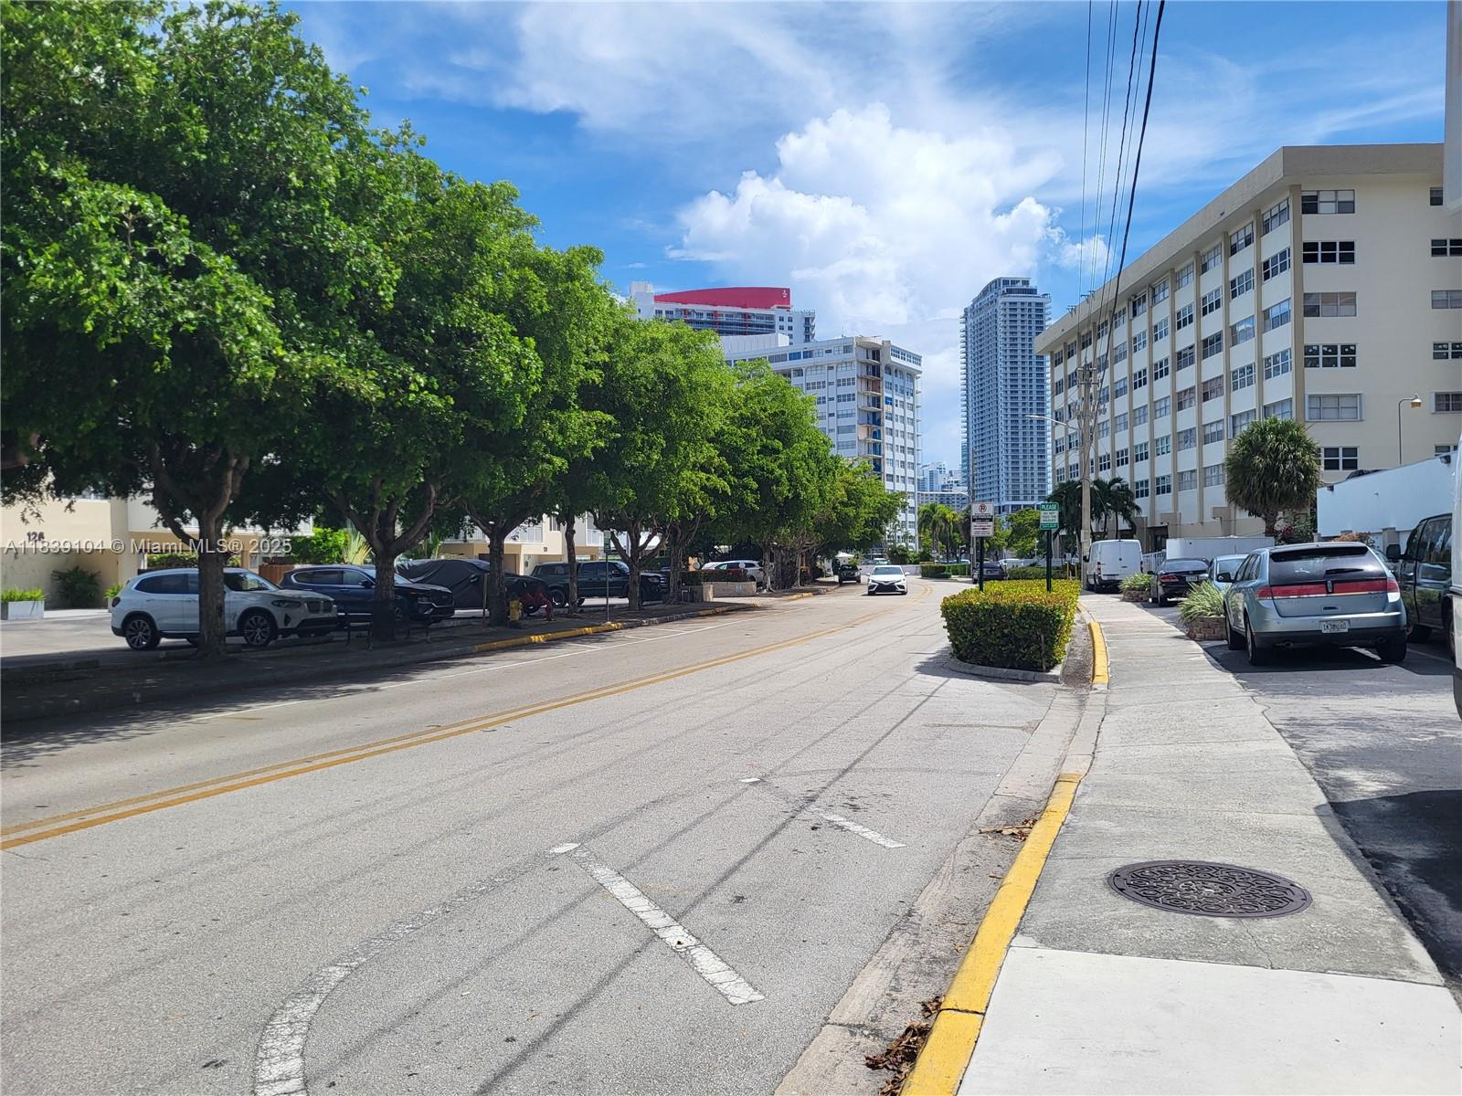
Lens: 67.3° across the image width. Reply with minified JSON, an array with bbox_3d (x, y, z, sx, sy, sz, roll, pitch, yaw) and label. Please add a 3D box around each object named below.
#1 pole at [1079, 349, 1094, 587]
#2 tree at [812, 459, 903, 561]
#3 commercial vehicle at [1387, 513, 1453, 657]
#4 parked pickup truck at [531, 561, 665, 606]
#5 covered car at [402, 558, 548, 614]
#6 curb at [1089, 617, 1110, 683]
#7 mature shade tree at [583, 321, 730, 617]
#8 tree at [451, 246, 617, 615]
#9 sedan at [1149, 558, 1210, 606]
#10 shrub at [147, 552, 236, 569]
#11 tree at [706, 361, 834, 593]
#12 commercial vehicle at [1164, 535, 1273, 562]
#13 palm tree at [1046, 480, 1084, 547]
[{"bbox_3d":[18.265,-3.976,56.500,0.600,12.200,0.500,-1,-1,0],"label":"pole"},{"bbox_3d":[8.779,-2.031,80.000,8.500,9.200,8.500,-1,-1,15],"label":"tree"},{"bbox_3d":[11.369,0.465,16.209,2.030,2.030,5.500,-3,-2,22],"label":"commercial vehicle"},{"bbox_3d":[-5.406,1.501,45.000,5.400,1.800,1.920,-1,-1,13],"label":"parked pickup truck"},{"bbox_3d":[-8.050,1.322,34.000,4.800,1.760,1.950,-1,-1,14],"label":"covered car"},{"bbox_3d":[6.250,1.664,18.900,0.200,0.150,12.840,-1,-1,18],"label":"curb"},{"bbox_3d":[-2.622,-2.754,36.800,6.000,9.600,6.000,-1,-1,0],"label":"mature shade tree"},{"bbox_3d":[-5.335,-2.712,27.800,5.700,9.300,5.700,-1,-1,17],"label":"tree"},{"bbox_3d":[14.250,1.022,34.300,1.840,1.460,4.750,-1,-1,20],"label":"sedan"},{"bbox_3d":[-20.583,1.326,41.991,1.300,2.100,4.200,-1,-1,17],"label":"shrub"},{"bbox_3d":[1.986,-3.490,57.000,7.200,11.600,7.000,-1,-1,0],"label":"tree"},{"bbox_3d":[23.611,0.672,52.992,4.600,2.300,2.100,-1,-1,2],"label":"commercial vehicle"},{"bbox_3d":[23.439,-1.265,76.000,3.400,7.000,3.400,-1,-1,0],"label":"palm tree"}]

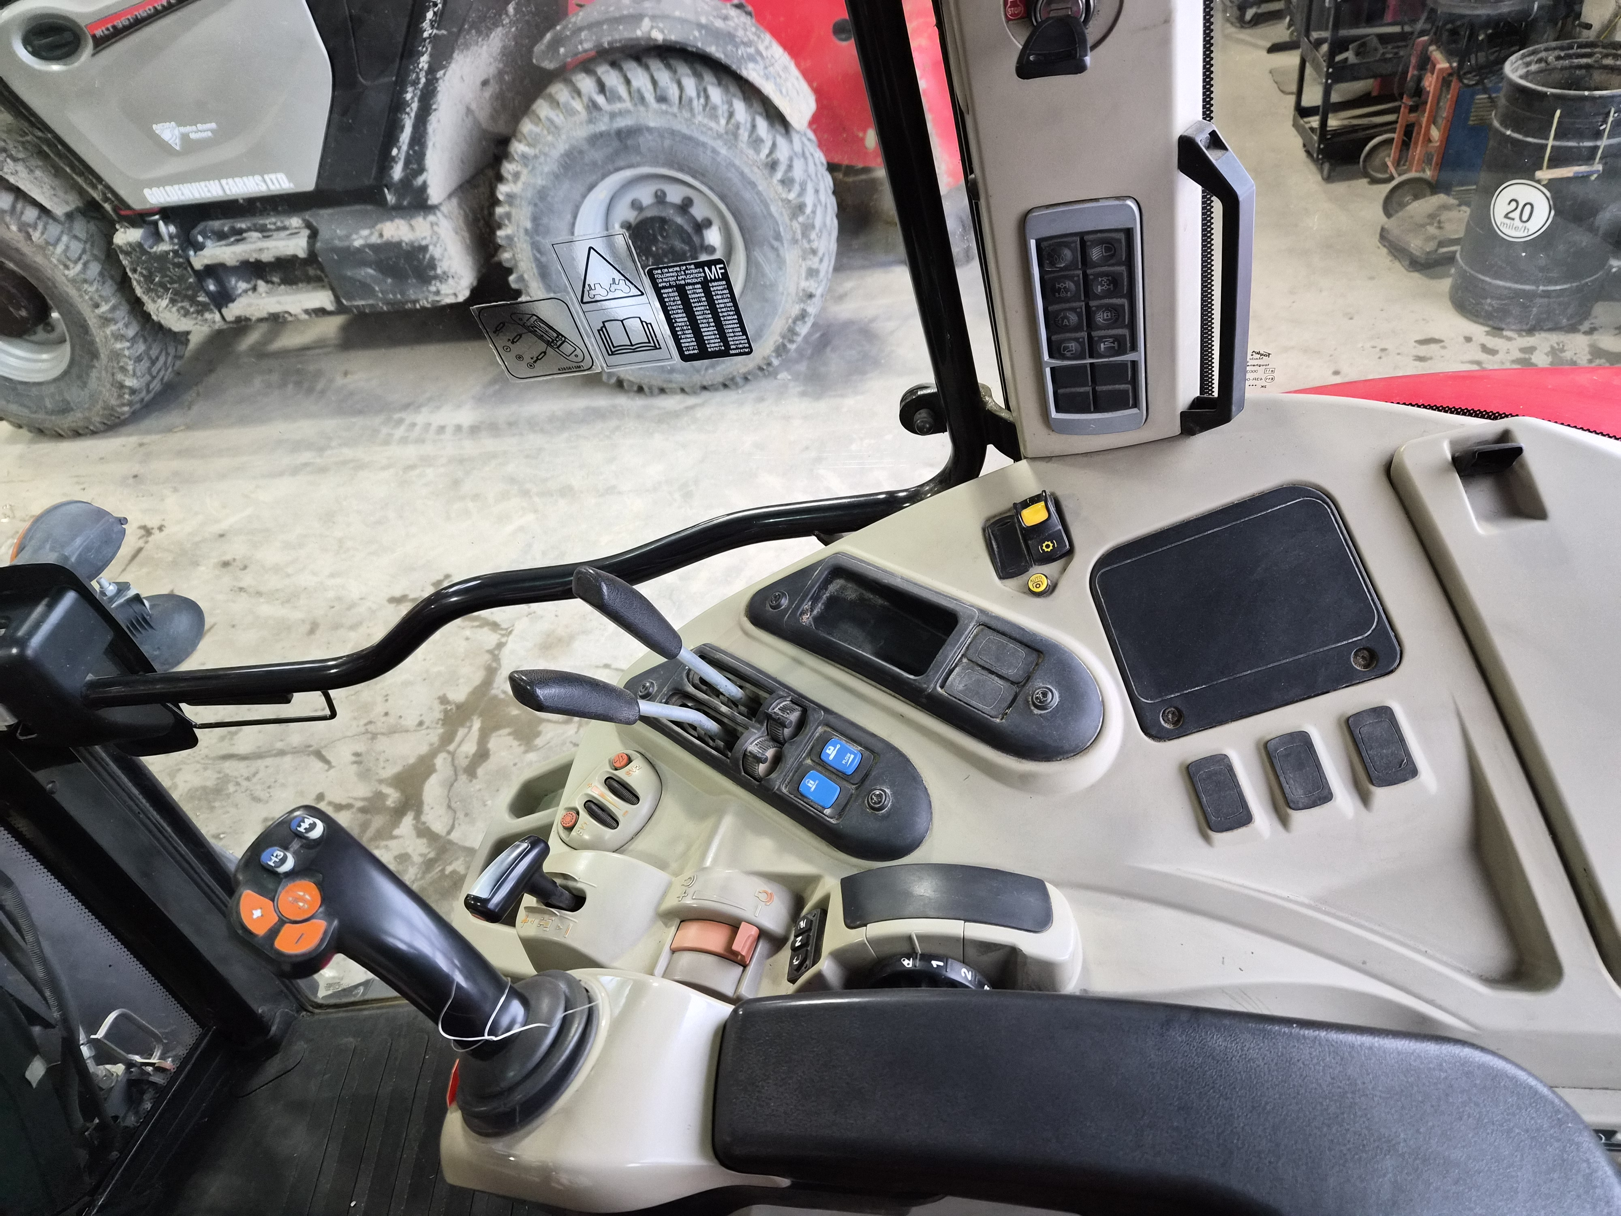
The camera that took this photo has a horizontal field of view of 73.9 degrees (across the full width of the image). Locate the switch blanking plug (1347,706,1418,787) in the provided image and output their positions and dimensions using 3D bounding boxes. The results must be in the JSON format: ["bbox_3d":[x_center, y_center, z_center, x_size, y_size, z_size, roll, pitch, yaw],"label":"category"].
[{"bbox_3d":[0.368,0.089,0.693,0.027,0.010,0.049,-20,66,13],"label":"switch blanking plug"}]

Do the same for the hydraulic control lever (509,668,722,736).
[{"bbox_3d":[-0.120,0.058,0.670,0.036,0.149,0.034,-19,62,47],"label":"hydraulic control lever"}]

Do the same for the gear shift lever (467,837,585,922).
[{"bbox_3d":[-0.155,0.154,0.599,0.060,0.064,0.028,-42,46,9],"label":"gear shift lever"}]

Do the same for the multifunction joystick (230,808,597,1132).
[{"bbox_3d":[-0.180,0.162,0.485,0.080,0.201,0.080,25,63,38],"label":"multifunction joystick"}]

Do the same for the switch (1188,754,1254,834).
[{"bbox_3d":[0.237,0.109,0.623,0.025,0.012,0.046,-16,52,10],"label":"switch"}]

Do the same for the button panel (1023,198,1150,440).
[{"bbox_3d":[0.167,-0.173,0.647,0.069,0.158,0.012,-3,47,15],"label":"button panel"}]

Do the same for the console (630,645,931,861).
[{"bbox_3d":[-0.024,0.086,0.705,0.238,0.028,0.075,26,65,31],"label":"console"}]

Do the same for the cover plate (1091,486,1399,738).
[{"bbox_3d":[0.256,0.000,0.650,0.148,0.012,0.127,-20,67,14],"label":"cover plate"}]

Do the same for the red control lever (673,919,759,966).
[{"bbox_3d":[-0.052,0.181,0.585,0.046,0.020,0.024,-3,47,14],"label":"red control lever"}]

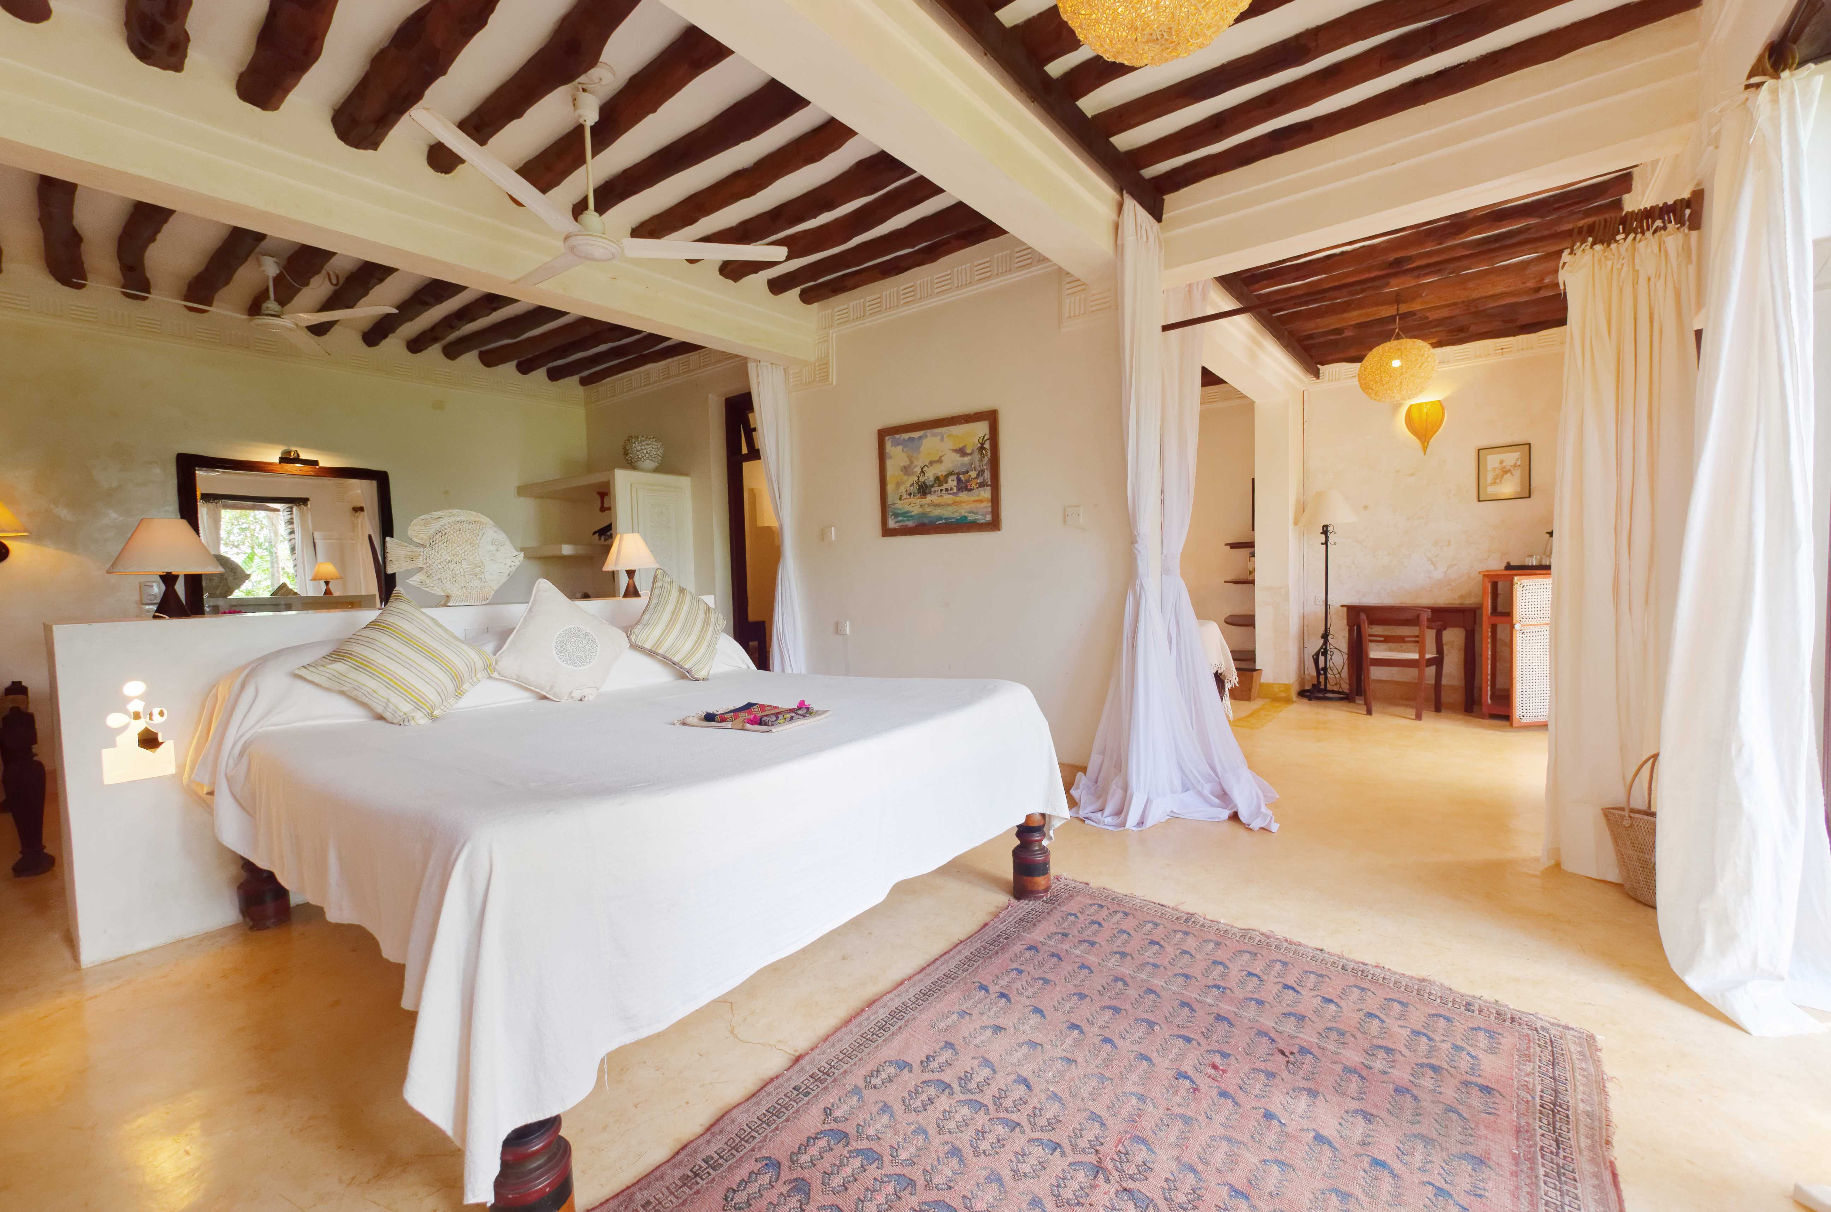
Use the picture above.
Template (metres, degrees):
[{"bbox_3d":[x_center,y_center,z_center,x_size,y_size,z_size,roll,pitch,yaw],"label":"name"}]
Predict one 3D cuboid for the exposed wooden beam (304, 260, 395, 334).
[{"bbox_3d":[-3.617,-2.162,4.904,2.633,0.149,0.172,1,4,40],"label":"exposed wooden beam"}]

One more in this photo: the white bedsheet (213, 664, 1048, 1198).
[{"bbox_3d":[-0.963,0.522,2.611,2.280,0.708,2.100,1,4,38],"label":"white bedsheet"}]

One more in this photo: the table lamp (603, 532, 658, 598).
[{"bbox_3d":[-1.565,-0.220,4.071,0.295,0.354,0.295,1,4,38],"label":"table lamp"}]

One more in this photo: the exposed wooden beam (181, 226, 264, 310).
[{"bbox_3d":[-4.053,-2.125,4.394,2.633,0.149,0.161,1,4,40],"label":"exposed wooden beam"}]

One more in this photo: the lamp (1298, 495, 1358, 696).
[{"bbox_3d":[3.518,-0.096,6.376,0.444,1.756,0.444,1,4,38],"label":"lamp"}]

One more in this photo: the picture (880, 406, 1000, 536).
[{"bbox_3d":[0.123,-0.743,4.305,0.860,0.659,0.030,1,4,38],"label":"picture"}]

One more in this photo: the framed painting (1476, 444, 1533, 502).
[{"bbox_3d":[4.543,-1.023,5.712,0.317,0.406,0.020,1,4,38],"label":"framed painting"}]

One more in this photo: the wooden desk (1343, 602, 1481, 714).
[{"bbox_3d":[3.830,0.373,5.707,0.908,0.770,0.483,1,4,40],"label":"wooden desk"}]

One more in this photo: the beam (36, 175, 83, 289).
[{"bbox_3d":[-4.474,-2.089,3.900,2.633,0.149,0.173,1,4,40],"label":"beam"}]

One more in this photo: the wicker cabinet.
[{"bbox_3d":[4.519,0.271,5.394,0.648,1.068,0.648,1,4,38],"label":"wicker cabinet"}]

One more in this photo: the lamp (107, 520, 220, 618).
[{"bbox_3d":[-2.683,-0.136,2.660,0.296,0.354,0.296,1,4,38],"label":"lamp"}]

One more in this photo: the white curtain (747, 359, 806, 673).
[{"bbox_3d":[-1.069,-0.476,5.526,0.345,2.691,0.460,1,4,40],"label":"white curtain"}]

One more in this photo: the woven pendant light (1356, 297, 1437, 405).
[{"bbox_3d":[2.967,-1.571,4.561,0.402,0.641,0.402,1,4,40],"label":"woven pendant light"}]

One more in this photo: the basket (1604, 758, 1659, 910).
[{"bbox_3d":[2.506,0.721,2.441,0.356,0.489,0.299,1,4,40],"label":"basket"}]

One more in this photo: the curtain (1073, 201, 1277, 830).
[{"bbox_3d":[1.209,-0.530,3.427,0.897,2.932,0.897,1,4,40],"label":"curtain"}]

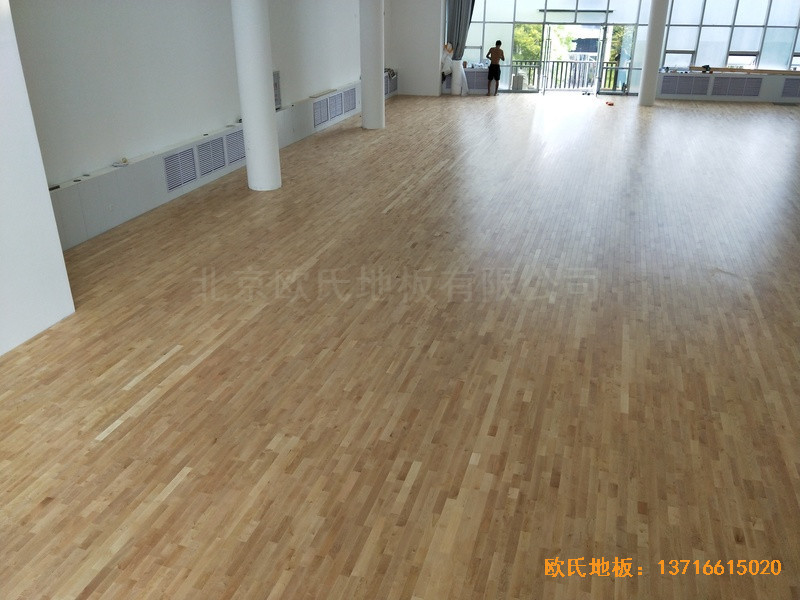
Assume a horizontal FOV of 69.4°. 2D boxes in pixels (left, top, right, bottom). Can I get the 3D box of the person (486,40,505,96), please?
[{"bbox_3d":[3.140,-7.600,18.970,0.550,1.690,0.360,9,29,17],"label":"person"}]

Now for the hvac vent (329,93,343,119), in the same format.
[{"bbox_3d":[-1.637,-4.991,14.911,0.050,0.540,0.770,9,29,17],"label":"hvac vent"}]

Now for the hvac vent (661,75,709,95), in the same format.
[{"bbox_3d":[9.045,-6.783,18.299,1.330,0.540,0.050,9,29,17],"label":"hvac vent"}]

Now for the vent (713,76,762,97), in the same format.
[{"bbox_3d":[10.422,-6.585,17.862,1.320,0.530,0.050,9,29,17],"label":"vent"}]

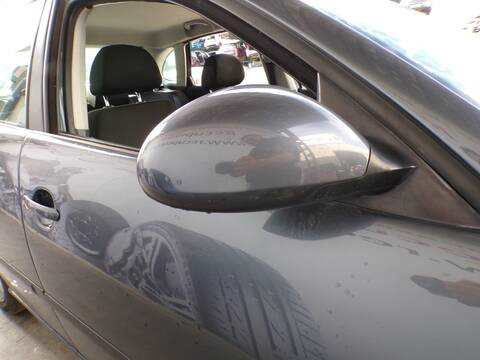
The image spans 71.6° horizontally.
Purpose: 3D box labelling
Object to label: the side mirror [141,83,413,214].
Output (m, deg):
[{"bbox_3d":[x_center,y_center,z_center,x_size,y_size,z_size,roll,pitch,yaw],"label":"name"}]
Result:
[{"bbox_3d":[0.046,-0.036,0.355,0.285,0.130,0.140,-10,19,-19],"label":"side mirror"}]

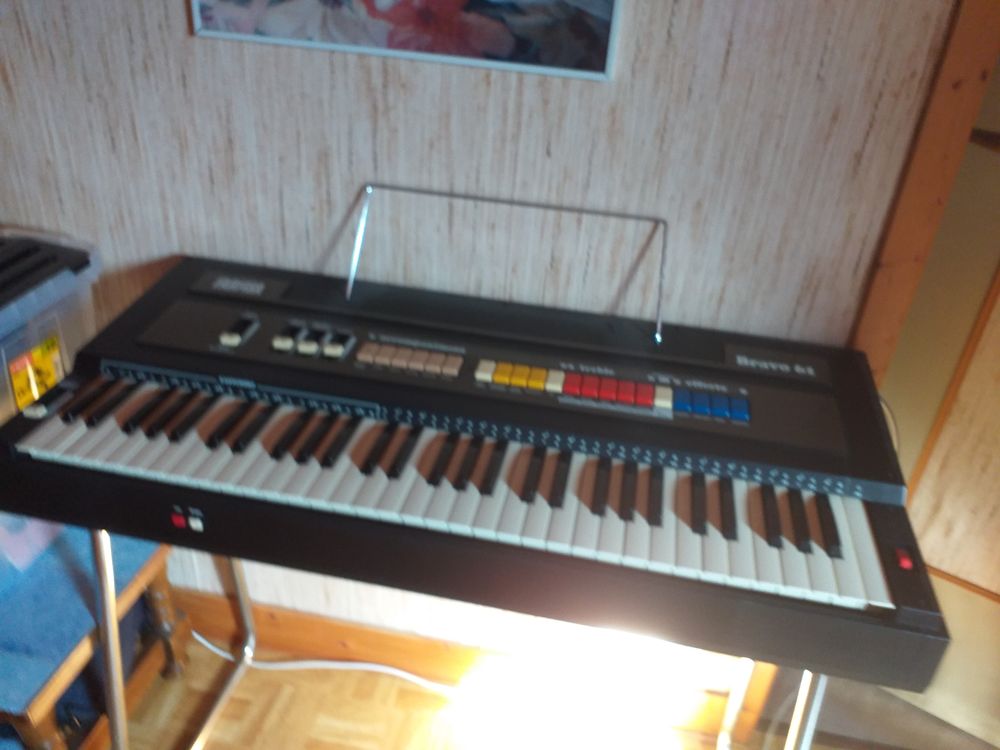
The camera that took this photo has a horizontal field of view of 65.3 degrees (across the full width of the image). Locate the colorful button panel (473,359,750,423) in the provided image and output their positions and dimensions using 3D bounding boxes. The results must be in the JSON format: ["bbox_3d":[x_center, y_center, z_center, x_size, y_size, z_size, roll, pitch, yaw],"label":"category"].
[{"bbox_3d":[0.124,0.016,0.874,0.305,0.010,0.032,9,37,8],"label":"colorful button panel"}]

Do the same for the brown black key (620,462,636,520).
[{"bbox_3d":[0.130,0.114,0.785,0.012,0.010,0.086,9,32,7],"label":"brown black key"}]

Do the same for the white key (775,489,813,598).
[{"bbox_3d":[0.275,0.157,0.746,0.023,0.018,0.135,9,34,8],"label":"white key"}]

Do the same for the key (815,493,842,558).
[{"bbox_3d":[0.320,0.144,0.760,0.012,0.010,0.086,9,32,7],"label":"key"}]

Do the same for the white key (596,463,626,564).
[{"bbox_3d":[0.115,0.133,0.771,0.022,0.013,0.134,9,34,8],"label":"white key"}]

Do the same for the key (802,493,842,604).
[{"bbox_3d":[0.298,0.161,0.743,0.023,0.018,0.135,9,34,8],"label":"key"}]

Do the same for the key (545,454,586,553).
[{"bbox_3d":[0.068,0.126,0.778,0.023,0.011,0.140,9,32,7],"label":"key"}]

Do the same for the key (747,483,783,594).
[{"bbox_3d":[0.252,0.154,0.750,0.023,0.018,0.135,9,34,8],"label":"key"}]

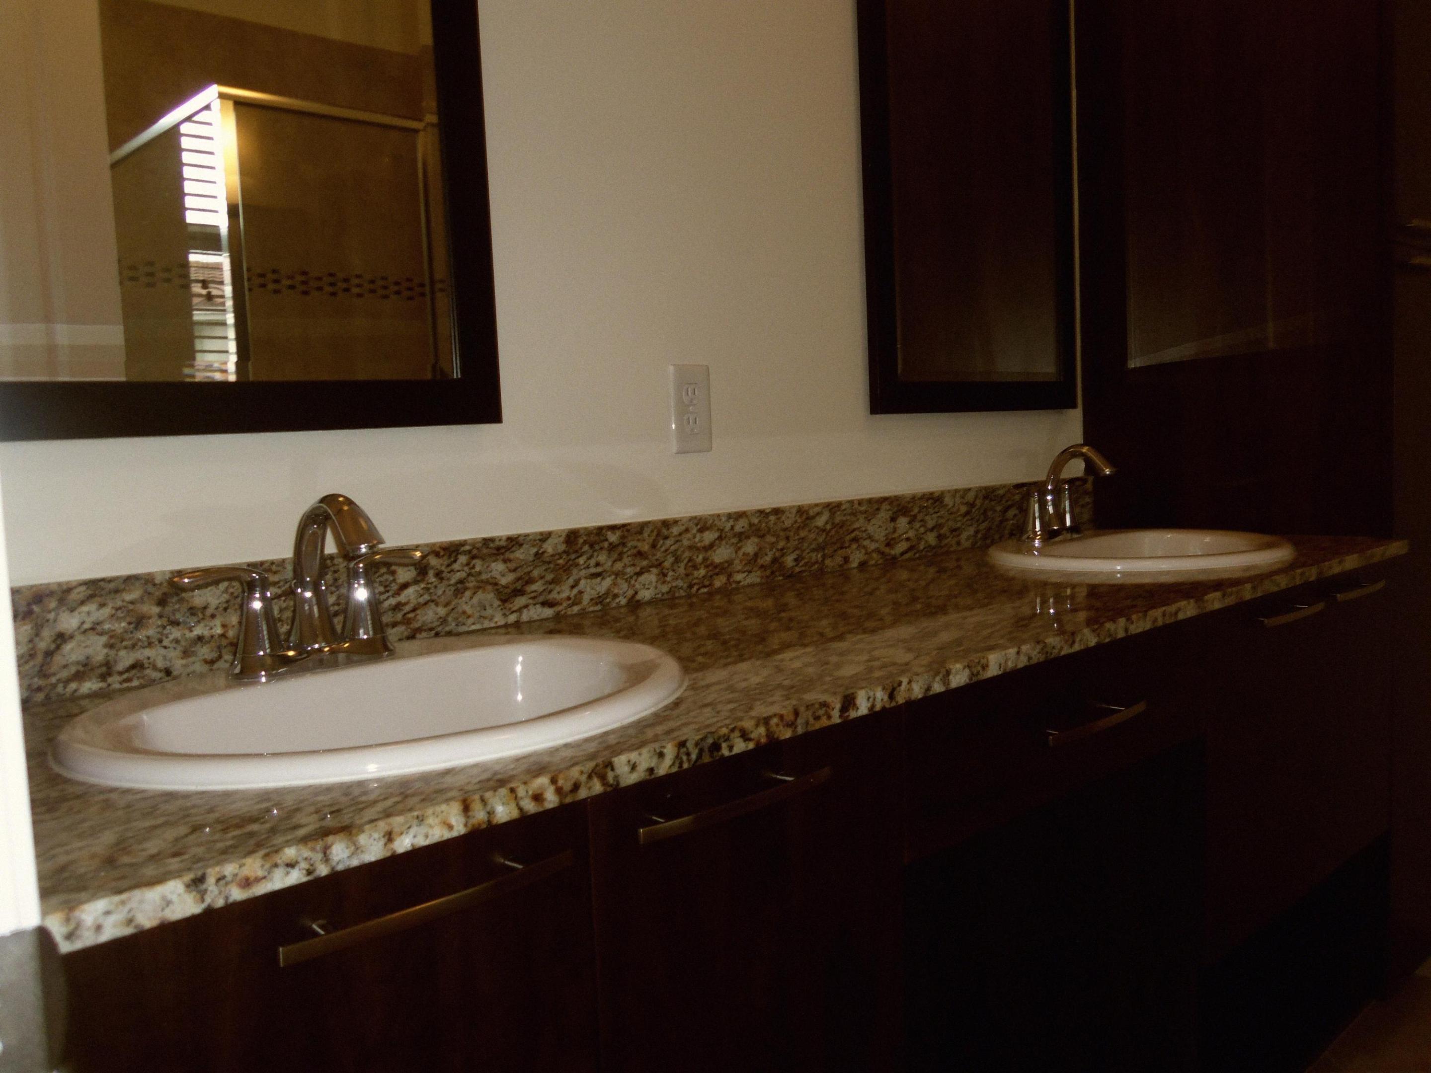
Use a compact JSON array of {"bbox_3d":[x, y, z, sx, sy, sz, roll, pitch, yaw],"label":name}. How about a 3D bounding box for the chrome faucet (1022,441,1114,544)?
[{"bbox_3d":[0.589,-0.073,1.873,0.230,0.157,0.160,-7,6,-42],"label":"chrome faucet"}]

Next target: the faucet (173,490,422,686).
[{"bbox_3d":[-0.339,0.040,1.023,0.235,0.157,0.160,-7,6,-42],"label":"faucet"}]

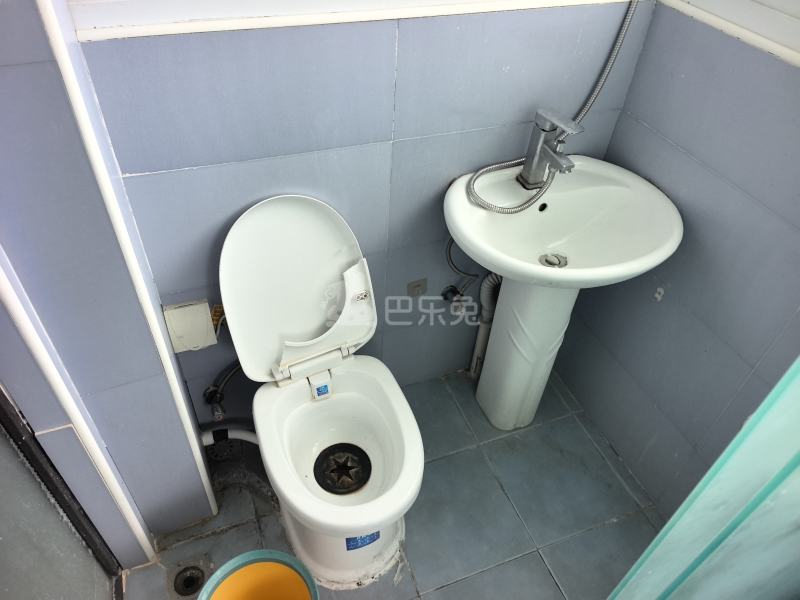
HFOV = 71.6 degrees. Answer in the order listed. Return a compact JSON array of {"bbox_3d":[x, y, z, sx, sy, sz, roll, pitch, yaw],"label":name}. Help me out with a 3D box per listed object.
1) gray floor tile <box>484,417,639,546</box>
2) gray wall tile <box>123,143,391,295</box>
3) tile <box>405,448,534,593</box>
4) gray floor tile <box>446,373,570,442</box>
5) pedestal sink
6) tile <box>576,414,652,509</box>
[{"bbox_3d":[0.456,0.511,1.607,0.332,0.010,0.332,-13,46,-17],"label":"gray floor tile"},{"bbox_3d":[-0.275,-0.176,1.216,0.534,0.306,0.010,-13,46,-17],"label":"gray wall tile"},{"bbox_3d":[0.147,0.581,1.511,0.332,0.010,0.332,-13,46,-17],"label":"tile"},{"bbox_3d":[0.350,0.313,1.814,0.339,0.010,0.267,-13,45,-17],"label":"gray floor tile"},{"bbox_3d":[0.342,0.096,1.463,0.540,0.785,0.452,-13,45,-17],"label":"pedestal sink"},{"bbox_3d":[0.634,0.469,1.668,0.039,0.010,0.335,-13,45,-17],"label":"tile"}]

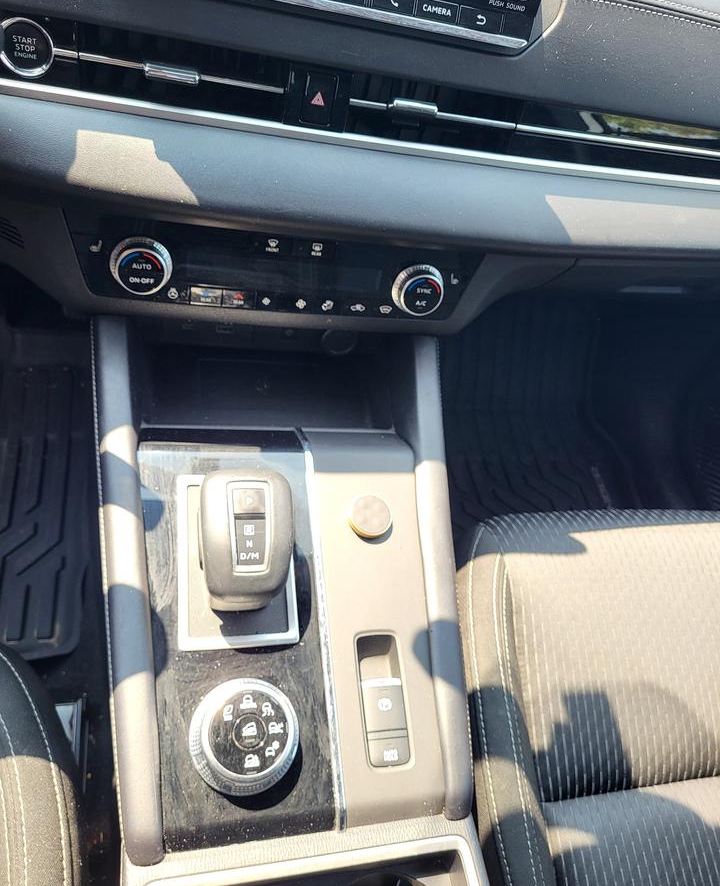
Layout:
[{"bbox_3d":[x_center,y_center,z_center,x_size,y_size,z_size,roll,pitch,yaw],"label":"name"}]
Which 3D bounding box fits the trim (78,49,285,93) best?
[{"bbox_3d":[-0.116,-0.245,0.478,0.133,0.011,0.014,1,35,-17],"label":"trim"}]

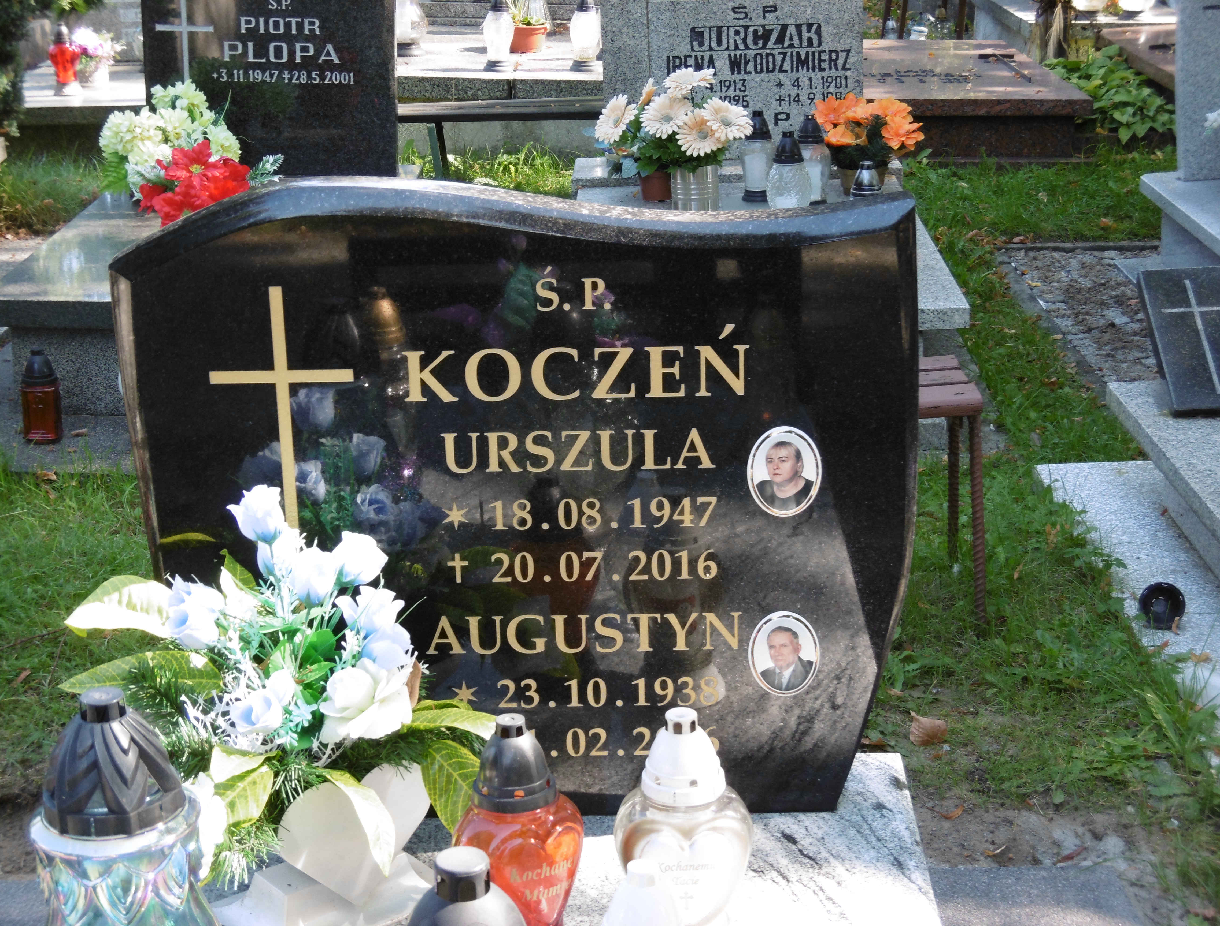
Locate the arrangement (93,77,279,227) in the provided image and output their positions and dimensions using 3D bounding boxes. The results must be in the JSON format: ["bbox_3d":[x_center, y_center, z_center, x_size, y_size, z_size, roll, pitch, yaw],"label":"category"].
[{"bbox_3d":[-1.207,-0.900,6.896,0.460,0.358,0.360,0,17,1],"label":"arrangement"}]

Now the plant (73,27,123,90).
[{"bbox_3d":[-2.168,-1.716,10.242,0.200,0.227,0.190,0,17,1],"label":"plant"}]

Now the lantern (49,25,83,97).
[{"bbox_3d":[-1.970,-1.467,8.780,0.118,0.265,0.118,-1,17,0],"label":"lantern"}]

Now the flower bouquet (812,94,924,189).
[{"bbox_3d":[0.656,-0.817,6.119,0.275,0.262,0.230,-1,17,0],"label":"flower bouquet"}]

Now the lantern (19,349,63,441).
[{"bbox_3d":[-1.352,-0.166,5.747,0.080,0.215,0.080,0,17,1],"label":"lantern"}]

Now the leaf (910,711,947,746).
[{"bbox_3d":[0.473,0.391,3.616,0.055,0.040,0.045,-1,17,0],"label":"leaf"}]

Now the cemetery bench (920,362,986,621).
[{"bbox_3d":[0.177,0.045,4.808,1.050,0.430,0.400,0,17,1],"label":"cemetery bench"}]

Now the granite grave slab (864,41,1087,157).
[{"bbox_3d":[1.402,-1.588,10.578,1.000,0.265,1.980,0,17,1],"label":"granite grave slab"}]

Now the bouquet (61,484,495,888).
[{"bbox_3d":[-0.332,0.213,2.426,0.420,0.360,0.310,-1,17,0],"label":"bouquet"}]

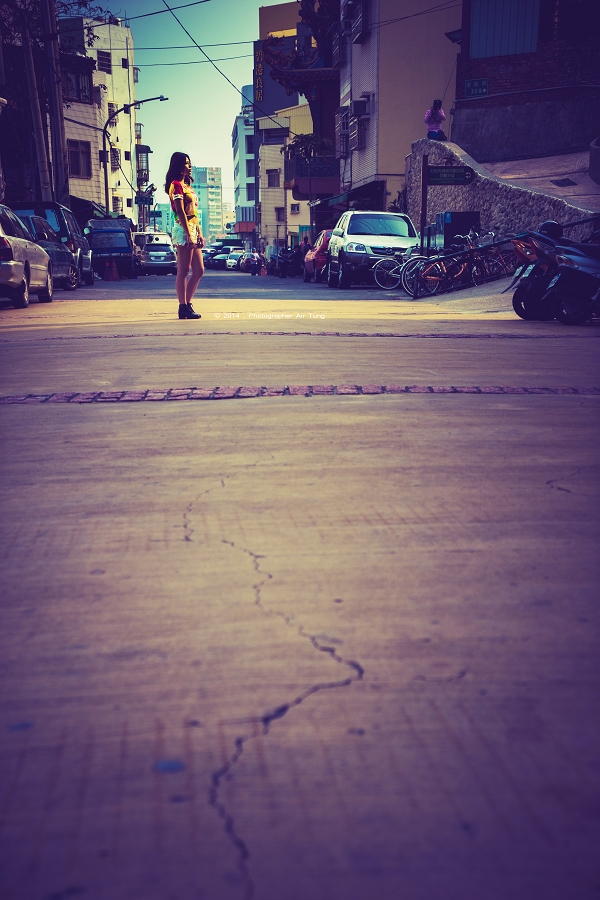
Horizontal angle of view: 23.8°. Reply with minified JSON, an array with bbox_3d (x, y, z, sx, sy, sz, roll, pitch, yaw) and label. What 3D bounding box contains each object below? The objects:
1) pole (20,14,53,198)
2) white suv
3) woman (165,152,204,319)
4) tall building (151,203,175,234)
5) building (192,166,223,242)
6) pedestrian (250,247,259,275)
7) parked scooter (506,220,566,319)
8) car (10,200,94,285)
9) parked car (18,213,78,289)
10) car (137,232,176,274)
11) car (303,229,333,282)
[{"bbox_3d":[-7.356,-8.493,40.500,0.300,7.570,0.300,-6,8,1],"label":"pole"},{"bbox_3d":[1.720,-4.674,33.387,1.820,1.770,4.400,-1,7,-5],"label":"white suv"},{"bbox_3d":[-1.143,-2.110,13.996,0.310,1.630,0.430,2,8,18],"label":"woman"},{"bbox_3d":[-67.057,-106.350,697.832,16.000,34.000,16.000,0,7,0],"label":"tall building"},{"bbox_3d":[-41.996,-104.586,637.067,15.000,46.000,15.000,0,7,0],"label":"building"},{"bbox_3d":[-2.586,-10.741,80.892,0.400,1.690,0.500,-3,8,-20],"label":"pedestrian"},{"bbox_3d":[2.930,-1.841,13.980,1.800,1.100,0.680,-2,8,-15],"label":"parked scooter"},{"bbox_3d":[-5.880,-4.710,33.078,1.720,1.840,4.400,0,7,-2],"label":"car"},{"bbox_3d":[-5.550,-3.881,28.203,1.700,1.460,4.300,0,7,0],"label":"parked car"},{"bbox_3d":[-7.420,-10.132,76.193,1.840,1.680,4.600,-1,7,-4],"label":"car"},{"bbox_3d":[1.100,-5.514,40.903,1.620,1.460,3.800,-1,7,-5],"label":"car"}]

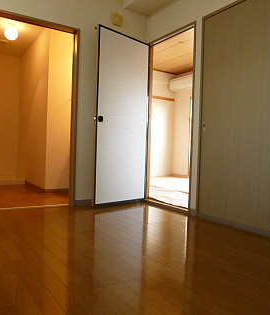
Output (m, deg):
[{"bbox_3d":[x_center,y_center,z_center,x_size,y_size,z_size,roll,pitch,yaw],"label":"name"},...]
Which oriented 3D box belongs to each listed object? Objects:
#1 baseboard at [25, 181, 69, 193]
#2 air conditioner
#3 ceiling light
[{"bbox_3d":[-1.313,0.447,4.443,0.504,0.060,1.028,1,1,-30],"label":"baseboard"},{"bbox_3d":[1.127,-1.637,6.452,0.220,0.250,0.800,1,1,-34],"label":"air conditioner"},{"bbox_3d":[-1.669,-1.686,3.929,0.175,0.200,0.175,1,1,-30],"label":"ceiling light"}]

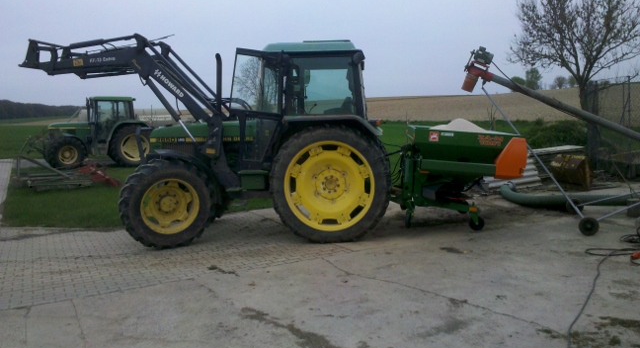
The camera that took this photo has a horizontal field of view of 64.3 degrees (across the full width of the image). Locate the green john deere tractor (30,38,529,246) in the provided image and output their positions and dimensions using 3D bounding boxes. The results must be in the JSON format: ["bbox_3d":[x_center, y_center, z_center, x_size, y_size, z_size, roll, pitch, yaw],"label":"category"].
[{"bbox_3d":[-0.740,-0.530,7.600,6.800,2.820,2.100,-1,6,5],"label":"green john deere tractor"}]

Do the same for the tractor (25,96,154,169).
[{"bbox_3d":[-8.720,-1.550,19.850,4.600,2.780,2.100,-4,7,-23],"label":"tractor"}]

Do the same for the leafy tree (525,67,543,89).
[{"bbox_3d":[62.905,-28.138,150.000,5.000,6.600,5.000,-1,6,0],"label":"leafy tree"}]

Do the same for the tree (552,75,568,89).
[{"bbox_3d":[70.860,-27.166,150.000,4.600,4.200,4.600,-1,6,0],"label":"tree"}]

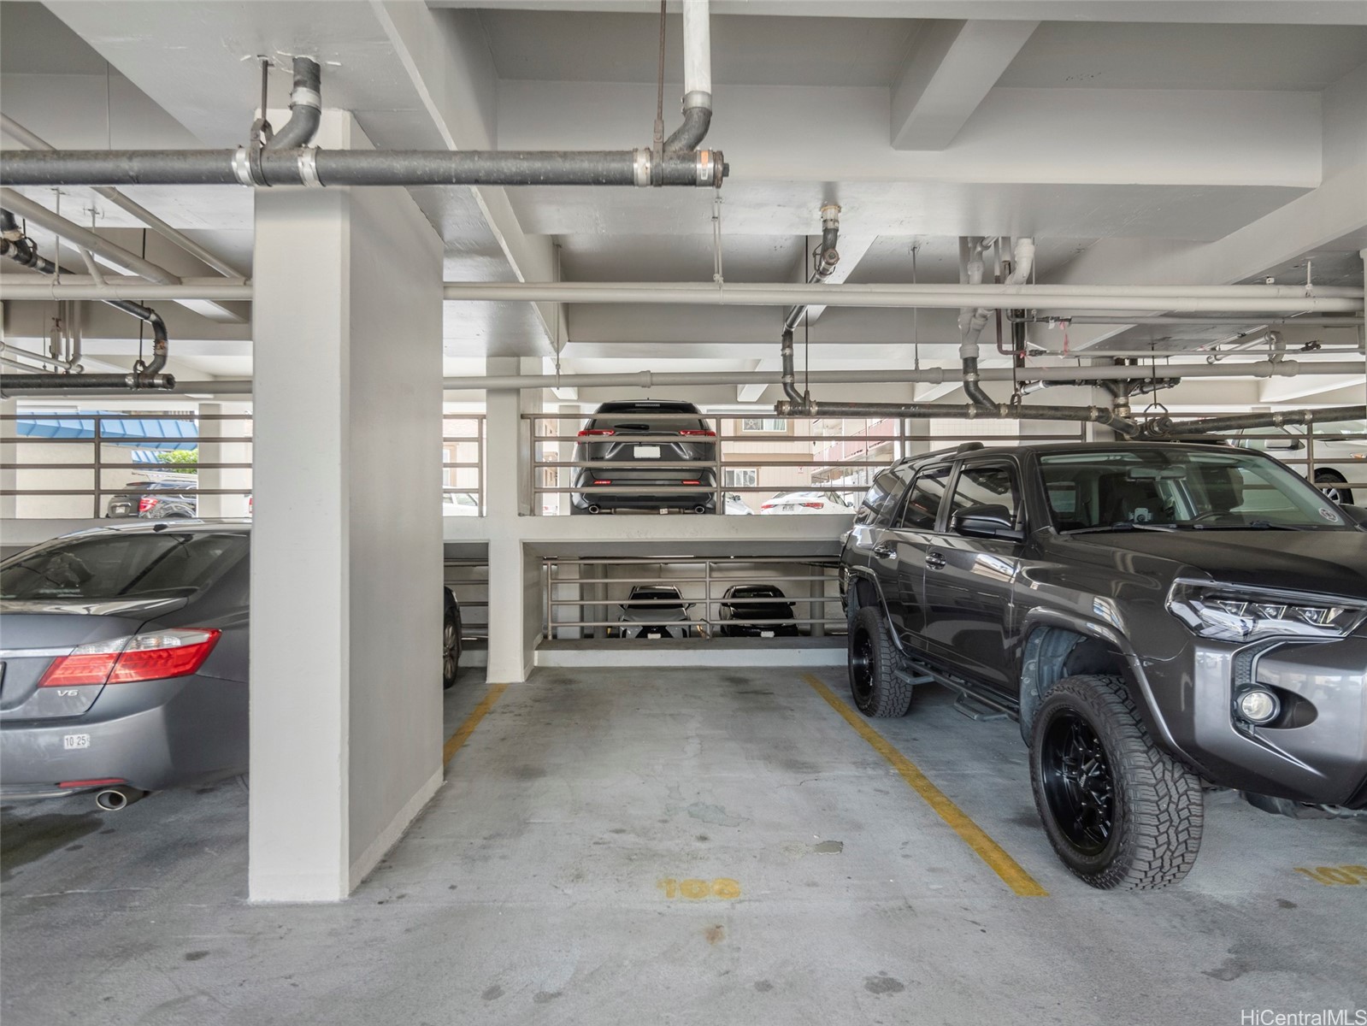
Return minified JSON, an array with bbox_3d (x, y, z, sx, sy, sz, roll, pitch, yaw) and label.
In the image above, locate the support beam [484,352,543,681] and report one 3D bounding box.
[{"bbox_3d":[-1.670,0.063,7.937,0.329,3.010,1.273,0,-1,-2],"label":"support beam"}]

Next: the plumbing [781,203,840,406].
[{"bbox_3d":[0.876,-1.351,5.588,0.200,0.937,1.916,0,-1,-2],"label":"plumbing"}]

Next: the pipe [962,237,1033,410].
[{"bbox_3d":[2.523,-1.546,6.417,0.458,1.430,0.486,0,-1,-2],"label":"pipe"}]

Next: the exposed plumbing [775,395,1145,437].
[{"bbox_3d":[2.285,-0.817,6.569,3.103,0.250,0.372,0,-1,-2],"label":"exposed plumbing"}]

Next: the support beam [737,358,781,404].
[{"bbox_3d":[1.085,-2.009,10.764,0.307,0.379,3.933,0,-1,-2],"label":"support beam"}]

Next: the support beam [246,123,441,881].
[{"bbox_3d":[-1.508,-0.033,3.748,0.369,3.062,1.366,0,-1,-2],"label":"support beam"}]

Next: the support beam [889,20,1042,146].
[{"bbox_3d":[1.357,-2.241,3.758,0.319,0.379,1.459,0,-1,-2],"label":"support beam"}]

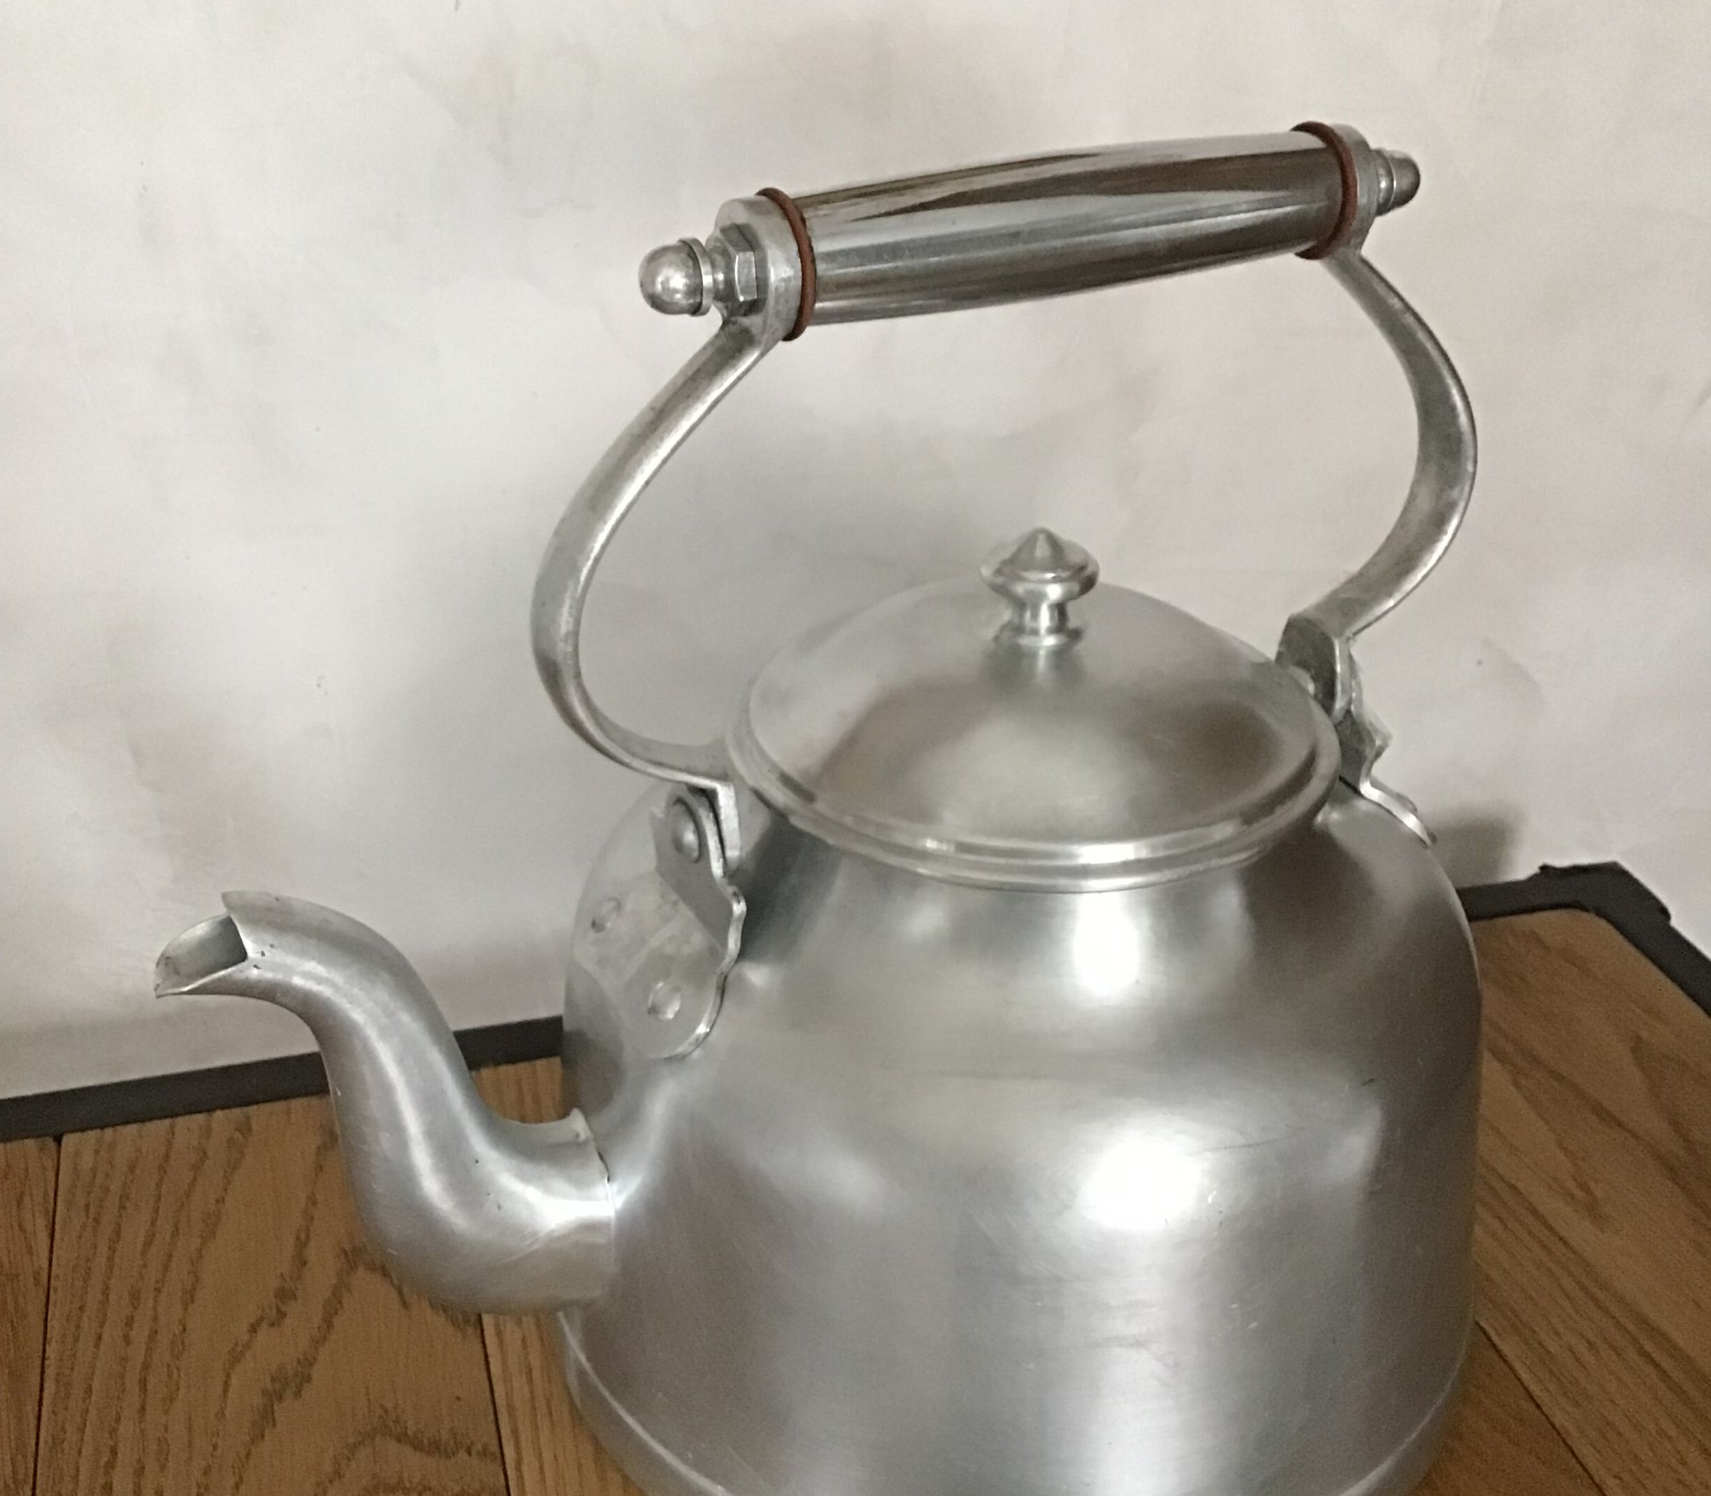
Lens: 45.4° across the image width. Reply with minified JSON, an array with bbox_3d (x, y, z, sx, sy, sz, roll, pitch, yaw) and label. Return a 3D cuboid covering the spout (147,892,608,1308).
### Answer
[{"bbox_3d":[-0.084,0.066,0.373,0.074,0.105,0.037,-13,31,-23],"label":"spout"}]

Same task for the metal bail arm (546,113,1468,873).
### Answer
[{"bbox_3d":[0.035,-0.046,0.380,0.195,0.128,0.026,-13,31,-23],"label":"metal bail arm"}]

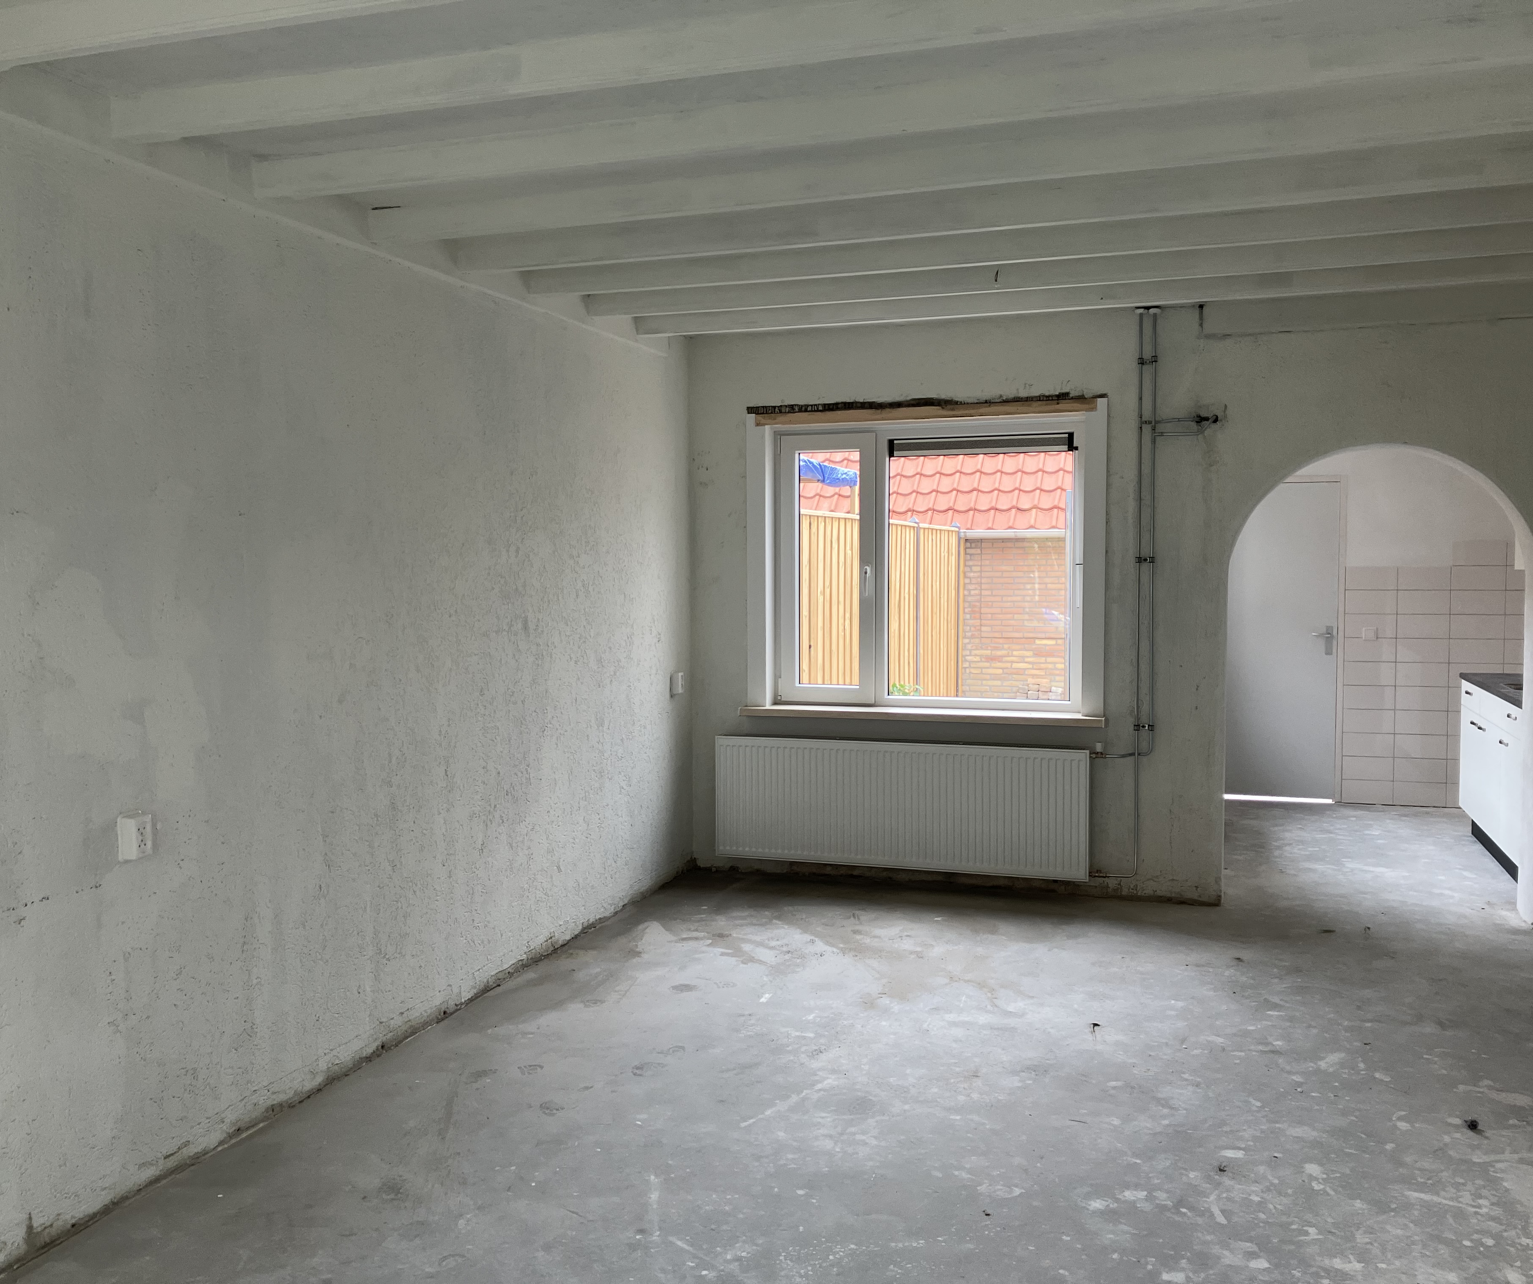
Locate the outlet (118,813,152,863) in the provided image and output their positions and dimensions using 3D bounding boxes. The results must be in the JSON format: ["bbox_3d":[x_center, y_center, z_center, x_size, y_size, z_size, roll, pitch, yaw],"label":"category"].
[{"bbox_3d":[-1.557,0.480,3.418,0.052,0.108,0.057,1,4,18],"label":"outlet"}]

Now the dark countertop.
[{"bbox_3d":[3.962,0.256,6.945,0.610,0.038,1.810,1,4,18],"label":"dark countertop"}]

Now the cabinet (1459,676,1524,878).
[{"bbox_3d":[3.967,0.703,6.963,0.592,0.856,1.795,1,4,18],"label":"cabinet"}]

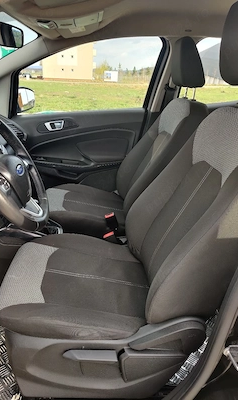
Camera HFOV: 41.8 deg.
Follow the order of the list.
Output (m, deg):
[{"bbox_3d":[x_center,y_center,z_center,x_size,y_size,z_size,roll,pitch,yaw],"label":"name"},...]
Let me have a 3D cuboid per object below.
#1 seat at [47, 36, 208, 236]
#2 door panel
[{"bbox_3d":[-0.020,-0.248,1.596,0.830,1.070,0.520,1,22,-4],"label":"seat"},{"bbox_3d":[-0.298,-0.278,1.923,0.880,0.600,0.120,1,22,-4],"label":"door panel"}]

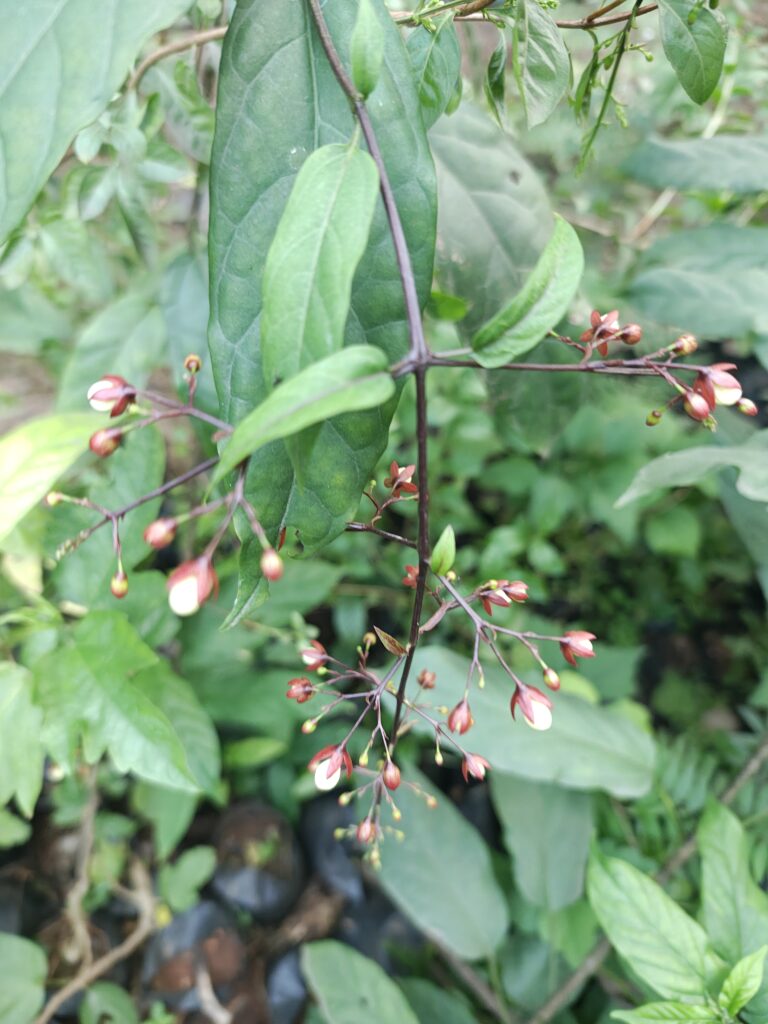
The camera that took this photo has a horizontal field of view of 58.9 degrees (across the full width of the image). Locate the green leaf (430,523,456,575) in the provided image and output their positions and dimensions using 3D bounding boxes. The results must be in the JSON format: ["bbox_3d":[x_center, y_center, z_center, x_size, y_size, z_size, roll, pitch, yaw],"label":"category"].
[{"bbox_3d":[0.026,0.016,0.295,0.011,0.021,0.006,14,12,9],"label":"green leaf"}]

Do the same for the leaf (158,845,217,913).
[{"bbox_3d":[-0.179,0.334,0.620,0.048,0.014,0.065,28,45,22],"label":"leaf"}]

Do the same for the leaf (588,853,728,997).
[{"bbox_3d":[0.176,0.267,0.440,0.050,0.018,0.125,-34,56,-17],"label":"leaf"}]

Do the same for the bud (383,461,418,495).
[{"bbox_3d":[0.008,-0.016,0.315,0.015,0.015,0.015,16,38,21],"label":"bud"}]

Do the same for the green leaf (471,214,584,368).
[{"bbox_3d":[0.059,-0.091,0.280,0.026,0.018,0.068,30,83,36],"label":"green leaf"}]

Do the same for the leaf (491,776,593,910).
[{"bbox_3d":[0.131,0.266,0.560,0.080,0.020,0.130,0,50,-4],"label":"leaf"}]

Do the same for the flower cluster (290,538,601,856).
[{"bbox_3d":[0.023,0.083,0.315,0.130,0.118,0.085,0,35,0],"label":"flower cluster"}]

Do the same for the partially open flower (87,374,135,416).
[{"bbox_3d":[-0.115,-0.049,0.285,0.019,0.017,0.017,-11,36,-15],"label":"partially open flower"}]

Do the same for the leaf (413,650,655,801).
[{"bbox_3d":[0.108,0.155,0.500,0.190,0.025,0.085,20,54,20],"label":"leaf"}]

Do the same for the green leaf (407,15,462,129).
[{"bbox_3d":[0.031,-0.273,0.420,0.032,0.066,0.012,14,24,0],"label":"green leaf"}]

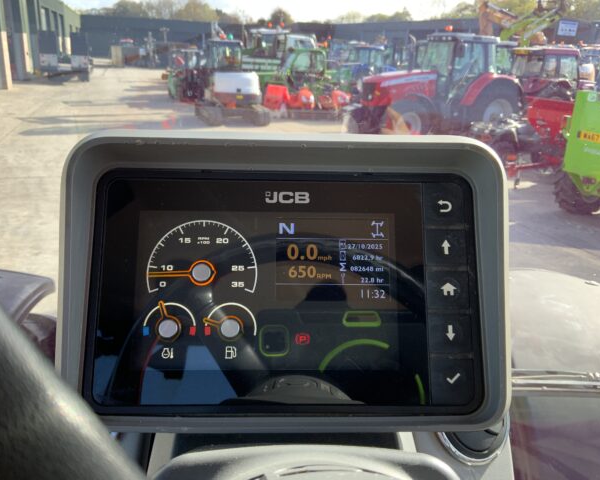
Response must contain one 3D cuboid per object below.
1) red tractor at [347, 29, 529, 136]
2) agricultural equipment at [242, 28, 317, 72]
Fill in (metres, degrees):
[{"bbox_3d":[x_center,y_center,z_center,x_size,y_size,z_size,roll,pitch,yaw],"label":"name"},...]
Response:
[{"bbox_3d":[3.580,-4.020,14.300,4.900,3.000,2.450,-10,23,-30],"label":"red tractor"},{"bbox_3d":[-1.367,-7.531,23.274,4.900,3.050,2.500,-13,24,-35],"label":"agricultural equipment"}]

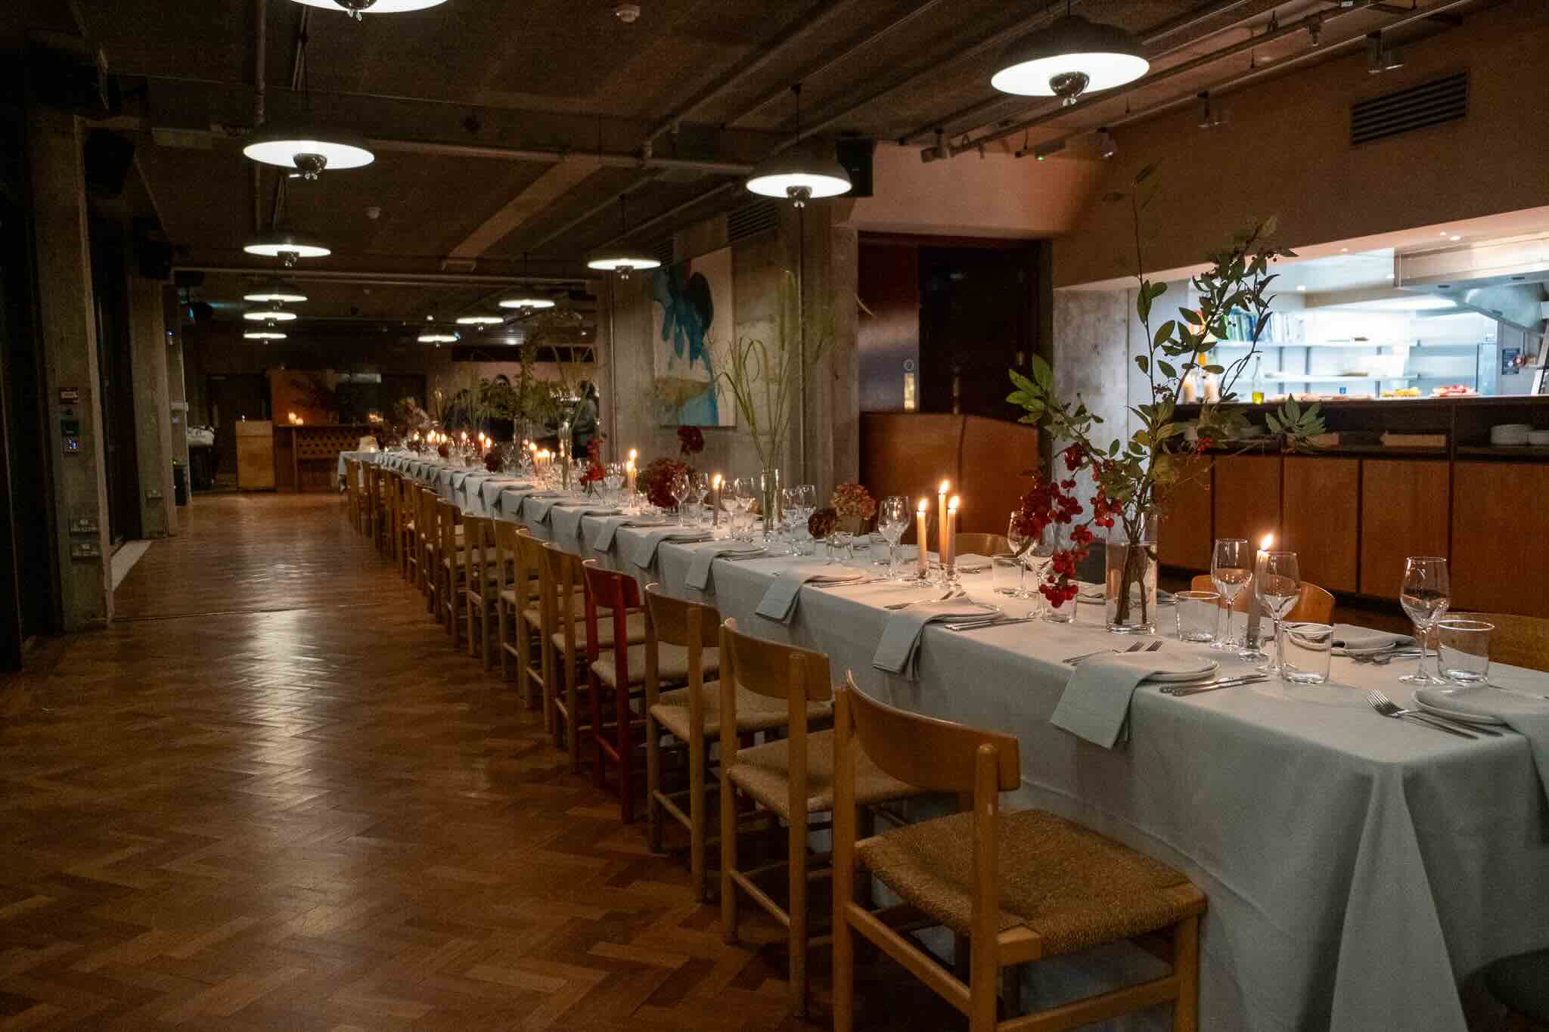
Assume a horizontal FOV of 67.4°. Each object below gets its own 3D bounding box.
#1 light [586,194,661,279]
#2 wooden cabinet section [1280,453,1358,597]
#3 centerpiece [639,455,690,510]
[{"bbox_3d":[-1.465,-2.726,11.317,0.688,0.818,0.688,-3,5,-25],"label":"light"},{"bbox_3d":[3.593,0.035,7.315,0.450,0.810,0.581,-3,5,-24],"label":"wooden cabinet section"},{"bbox_3d":[-0.557,-0.163,5.906,0.260,0.270,0.260,-1,5,0],"label":"centerpiece"}]

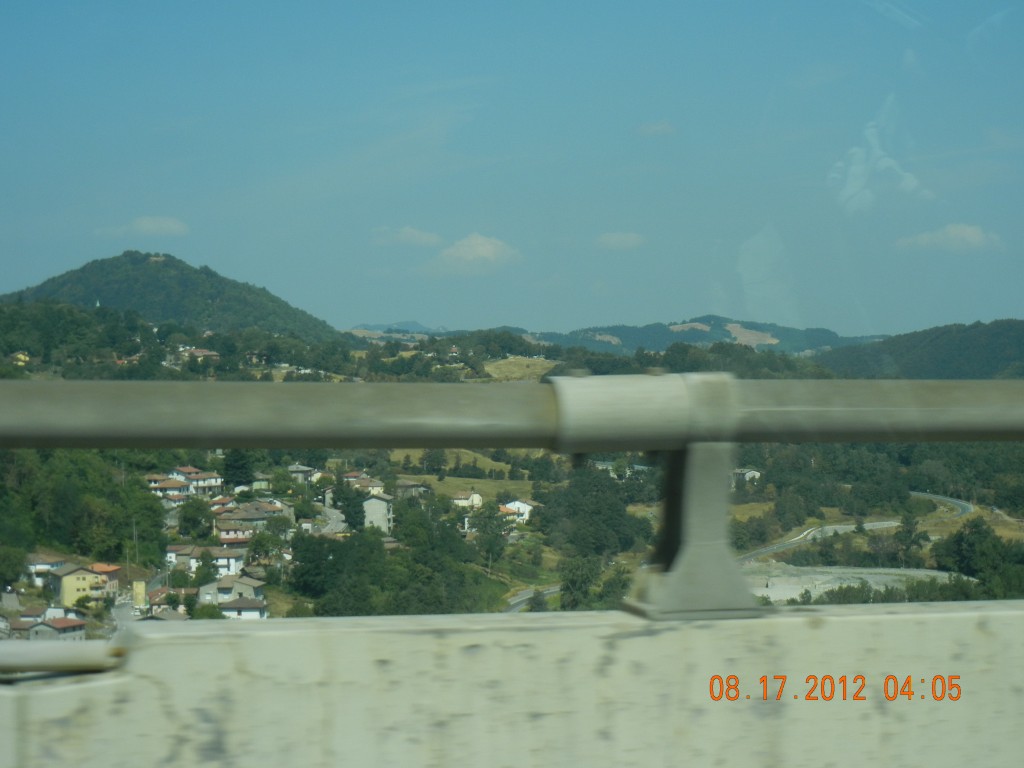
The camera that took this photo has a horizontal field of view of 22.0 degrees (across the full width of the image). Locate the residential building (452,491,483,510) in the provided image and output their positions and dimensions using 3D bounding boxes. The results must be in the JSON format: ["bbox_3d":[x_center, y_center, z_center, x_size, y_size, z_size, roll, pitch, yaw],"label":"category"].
[{"bbox_3d":[-17.490,45.990,1035.000,11.800,8.200,10.000,-1,0,-3],"label":"residential building"}]

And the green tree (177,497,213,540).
[{"bbox_3d":[-108.530,45.980,900.000,12.200,14.800,12.200,-1,0,0],"label":"green tree"}]

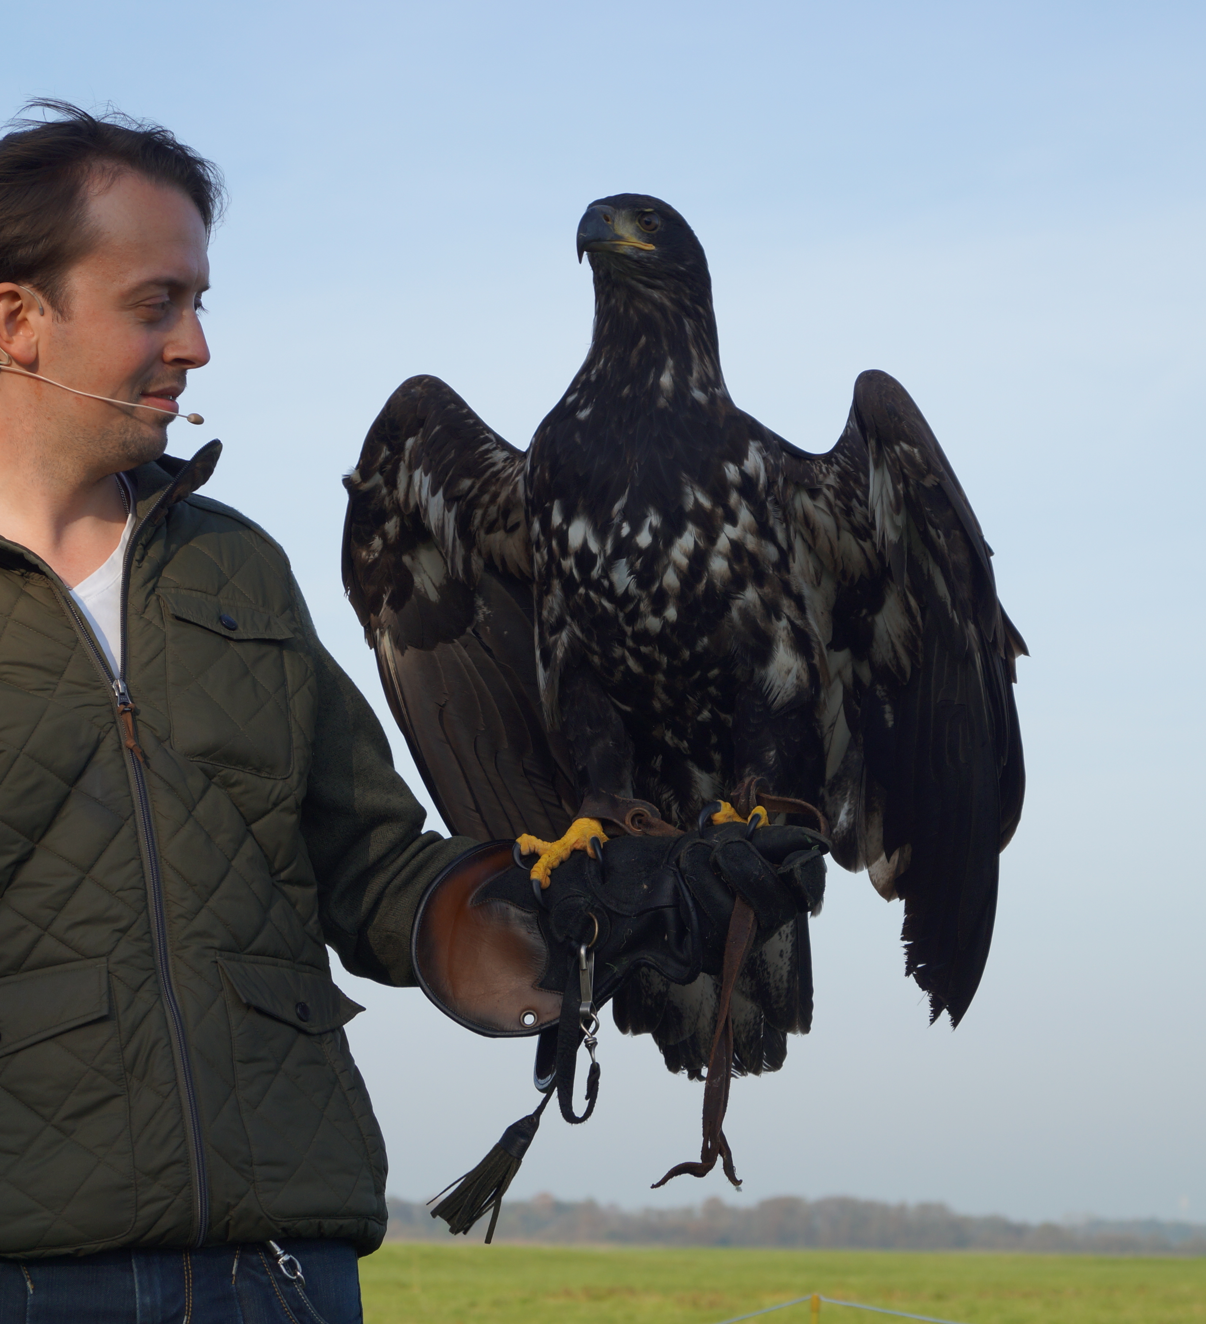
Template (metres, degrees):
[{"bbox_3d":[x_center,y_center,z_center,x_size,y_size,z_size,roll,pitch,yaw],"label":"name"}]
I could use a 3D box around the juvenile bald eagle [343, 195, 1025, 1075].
[{"bbox_3d":[0.056,-0.018,2.880,0.465,0.605,0.360,-1,-8,12],"label":"juvenile bald eagle"}]

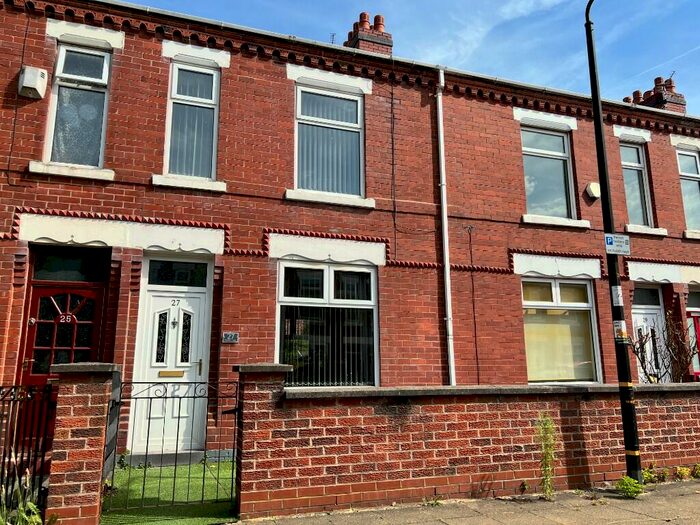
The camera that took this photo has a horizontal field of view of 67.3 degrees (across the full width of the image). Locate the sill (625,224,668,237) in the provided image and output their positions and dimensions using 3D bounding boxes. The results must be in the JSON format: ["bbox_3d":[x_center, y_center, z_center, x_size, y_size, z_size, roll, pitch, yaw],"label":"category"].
[{"bbox_3d":[5.353,-0.566,9.590,0.965,0.134,0.160,4,-13,-19],"label":"sill"}]

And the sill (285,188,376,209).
[{"bbox_3d":[-0.283,-0.898,7.645,1.331,0.134,0.160,4,-13,-19],"label":"sill"}]

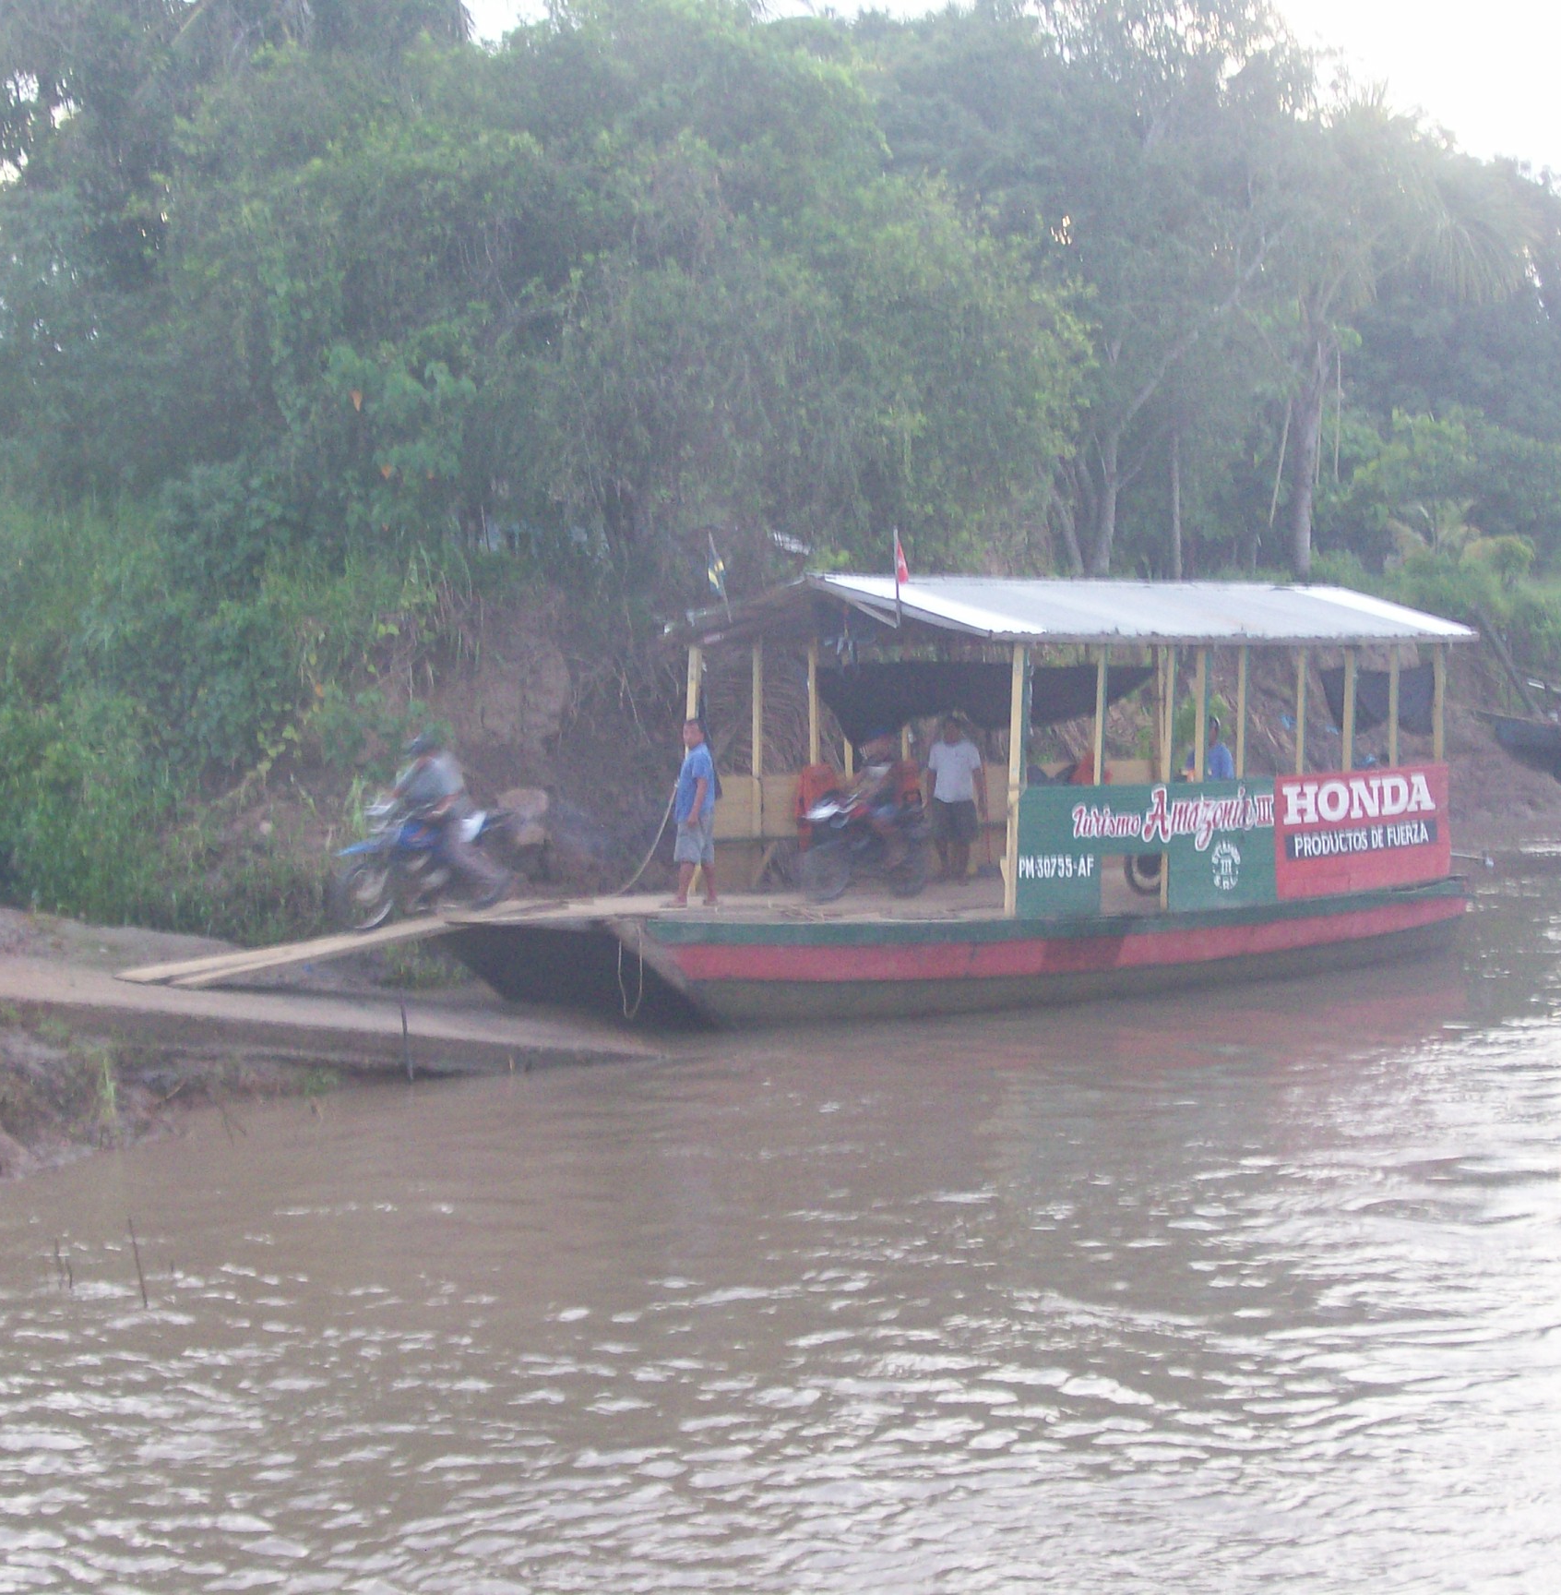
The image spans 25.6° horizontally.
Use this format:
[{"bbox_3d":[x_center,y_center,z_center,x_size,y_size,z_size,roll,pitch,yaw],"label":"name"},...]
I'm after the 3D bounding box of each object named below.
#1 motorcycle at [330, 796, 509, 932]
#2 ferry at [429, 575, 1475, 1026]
[{"bbox_3d":[-3.005,0.482,28.776,0.800,1.130,2.050,2,8,40],"label":"motorcycle"},{"bbox_3d":[2.132,-0.100,34.366,4.200,4.200,13.200,2,3,40],"label":"ferry"}]

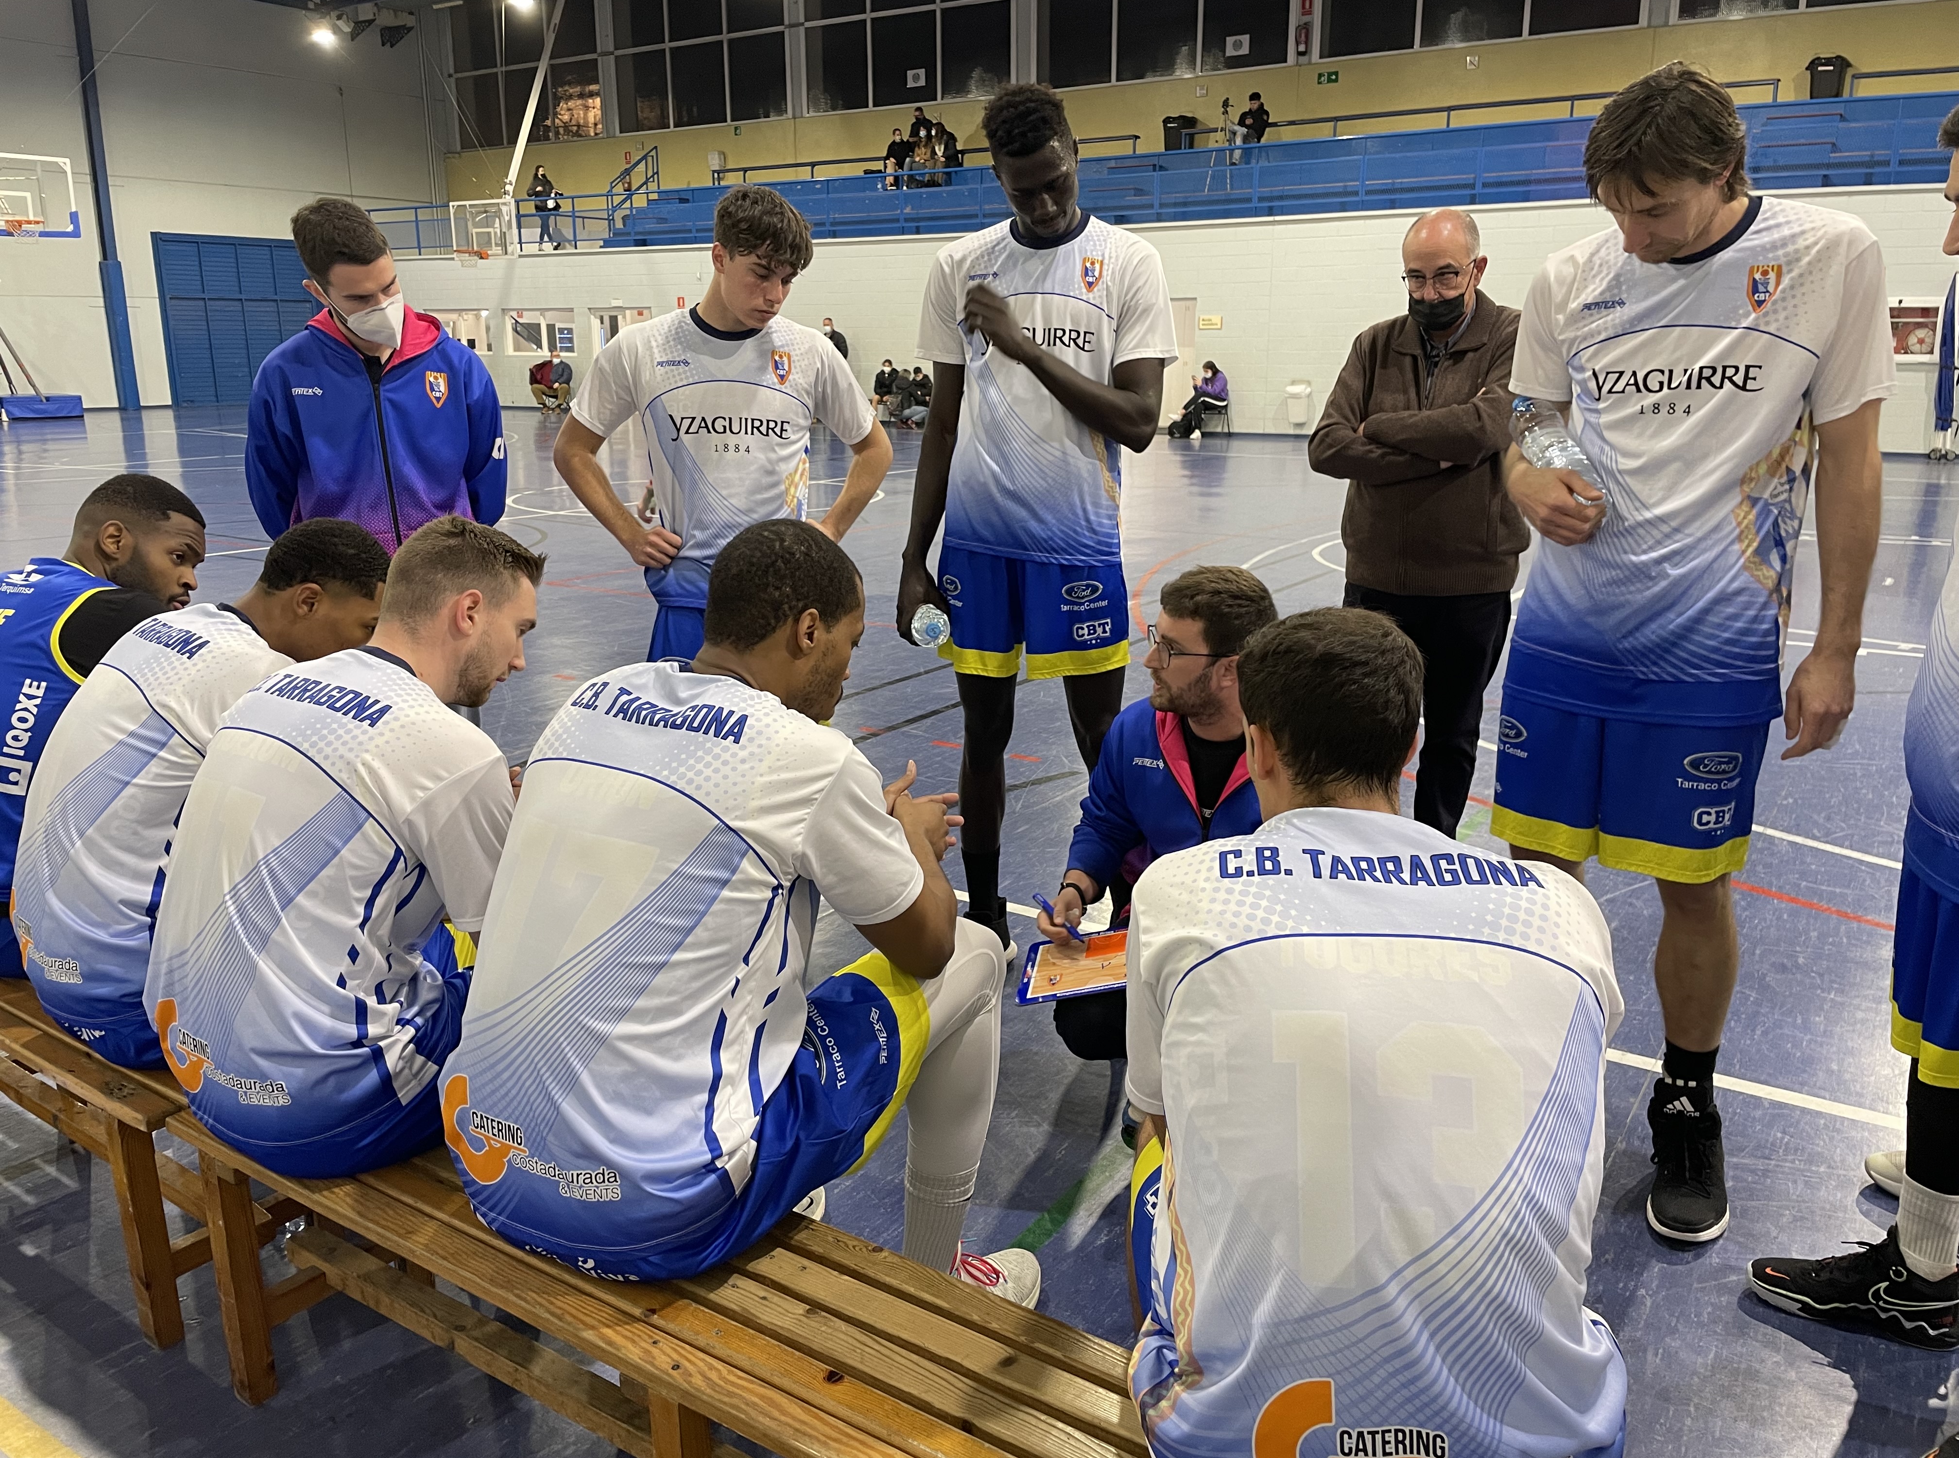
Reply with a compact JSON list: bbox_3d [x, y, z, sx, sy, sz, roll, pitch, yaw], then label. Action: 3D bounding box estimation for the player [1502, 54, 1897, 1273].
[{"bbox_3d":[1.154,-0.119,2.452,0.620,1.850,0.480,12,19,39],"label":"player"}]

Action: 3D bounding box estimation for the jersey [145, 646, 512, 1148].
[{"bbox_3d":[-0.889,0.224,2.023,0.520,0.660,0.380,10,5,32],"label":"jersey"}]

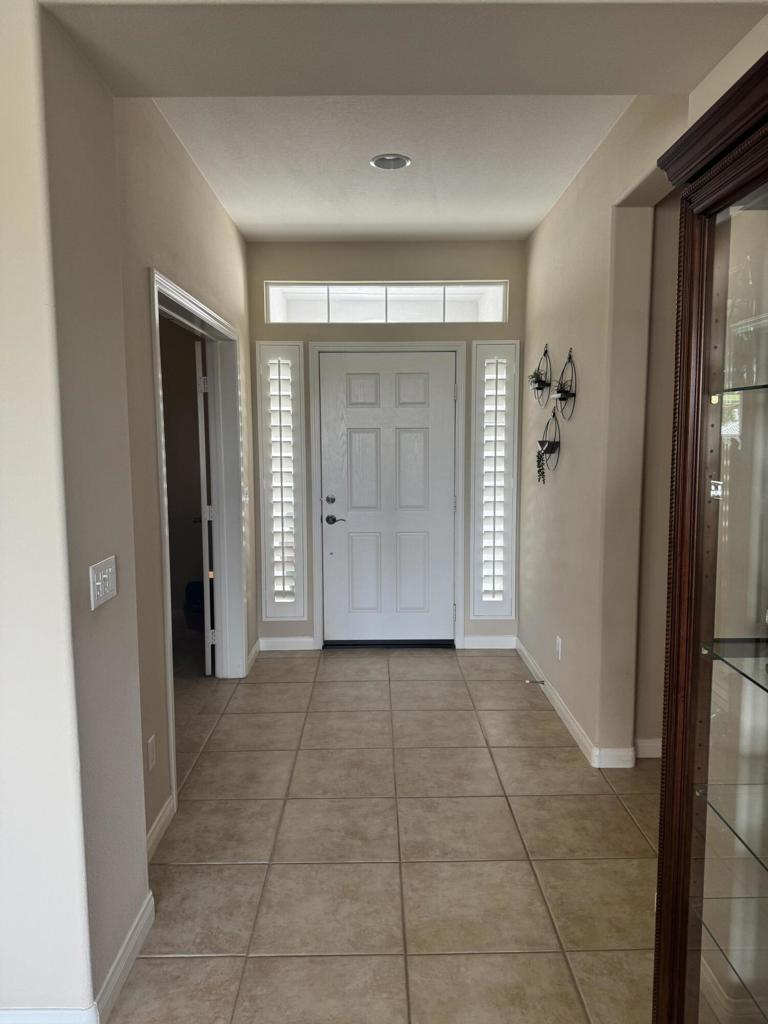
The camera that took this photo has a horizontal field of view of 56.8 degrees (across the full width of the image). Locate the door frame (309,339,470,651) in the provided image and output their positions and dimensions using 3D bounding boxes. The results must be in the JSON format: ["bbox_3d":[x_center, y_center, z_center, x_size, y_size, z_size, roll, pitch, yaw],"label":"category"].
[{"bbox_3d":[0.029,-0.092,4.882,1.047,2.108,0.110,0,6,-1],"label":"door frame"}]

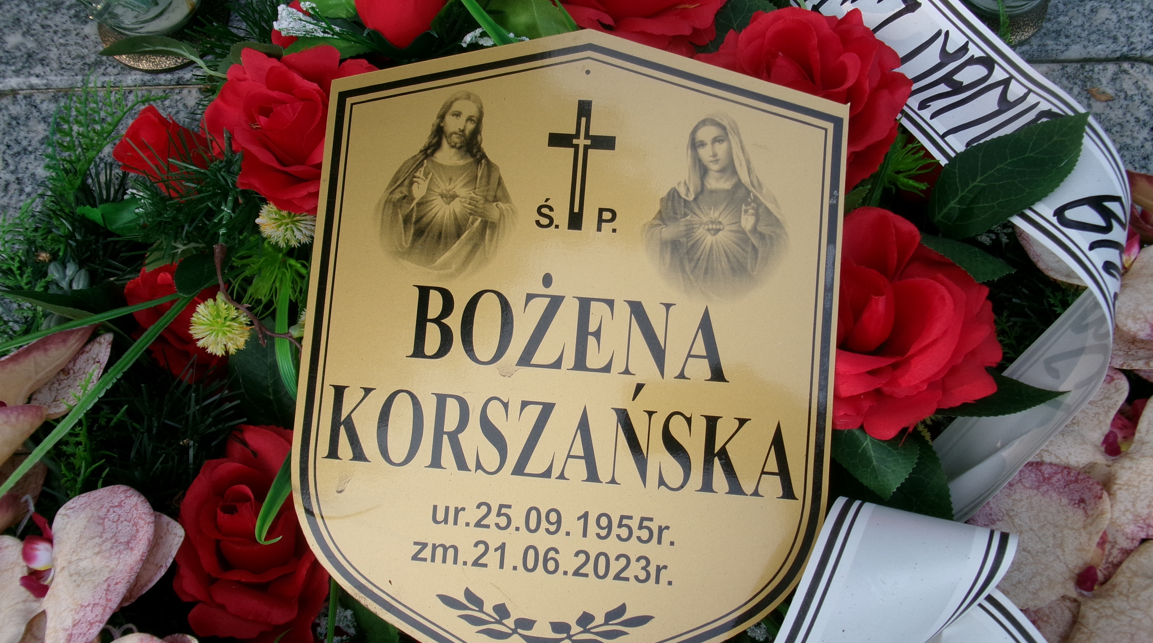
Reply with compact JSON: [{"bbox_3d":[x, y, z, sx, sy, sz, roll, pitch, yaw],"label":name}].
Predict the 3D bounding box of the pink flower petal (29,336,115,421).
[{"bbox_3d":[-0.234,0.025,0.430,0.028,0.012,0.053,43,82,8],"label":"pink flower petal"}]

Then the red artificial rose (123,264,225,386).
[{"bbox_3d":[-0.183,0.001,0.425,0.049,0.037,0.053,-2,69,5],"label":"red artificial rose"}]

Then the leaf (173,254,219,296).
[{"bbox_3d":[-0.165,-0.020,0.405,0.025,0.010,0.020,-29,66,-6],"label":"leaf"}]

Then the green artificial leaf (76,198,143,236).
[{"bbox_3d":[-0.219,-0.048,0.440,0.038,0.011,0.024,13,59,7],"label":"green artificial leaf"}]

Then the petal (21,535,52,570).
[{"bbox_3d":[-0.209,0.090,0.362,0.014,0.014,0.013,4,37,5],"label":"petal"}]

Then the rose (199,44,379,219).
[{"bbox_3d":[-0.140,-0.092,0.445,0.085,0.055,0.083,-3,72,11],"label":"rose"}]

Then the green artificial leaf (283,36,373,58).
[{"bbox_3d":[-0.117,-0.129,0.443,0.048,0.009,0.025,-4,73,-1],"label":"green artificial leaf"}]

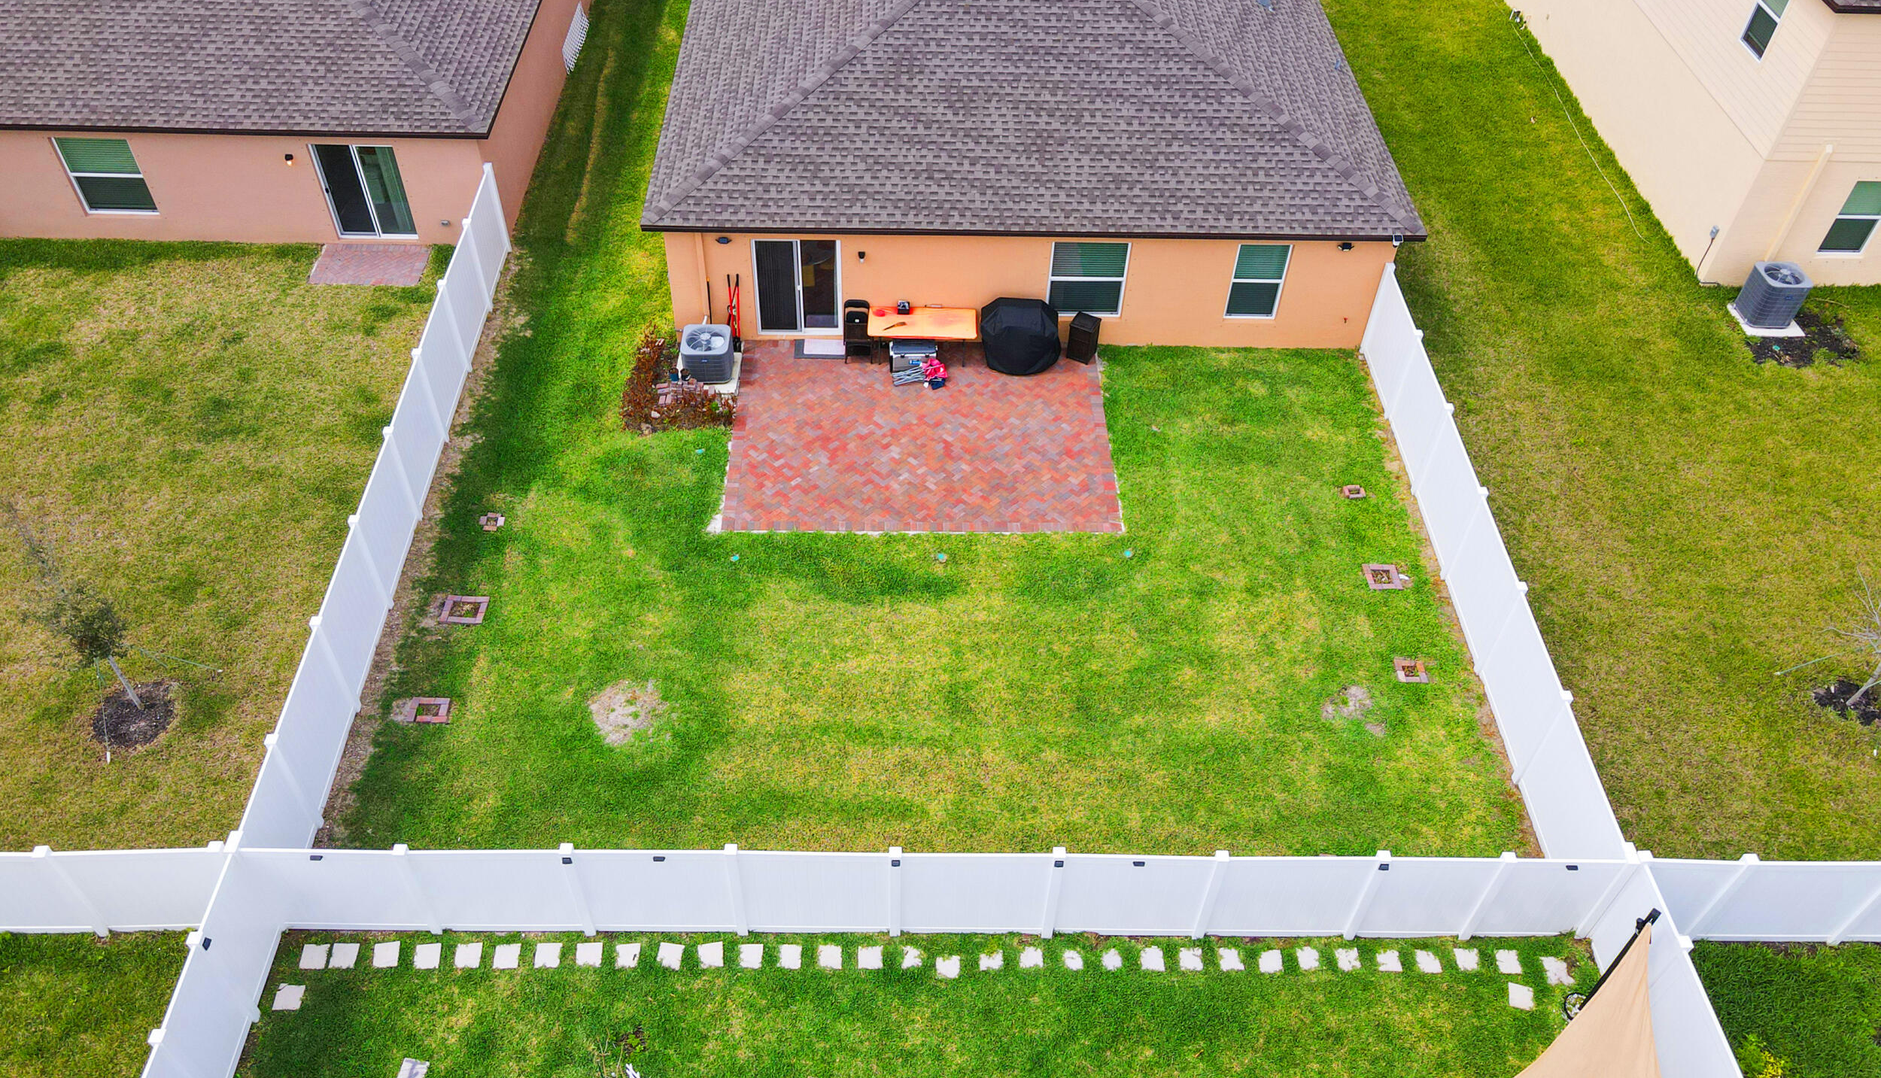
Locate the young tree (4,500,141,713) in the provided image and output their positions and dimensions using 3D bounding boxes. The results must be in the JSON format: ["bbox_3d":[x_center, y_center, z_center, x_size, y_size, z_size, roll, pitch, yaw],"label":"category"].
[{"bbox_3d":[-10.954,0.966,16.458,1.150,3.800,1.150,1,46,-1],"label":"young tree"}]

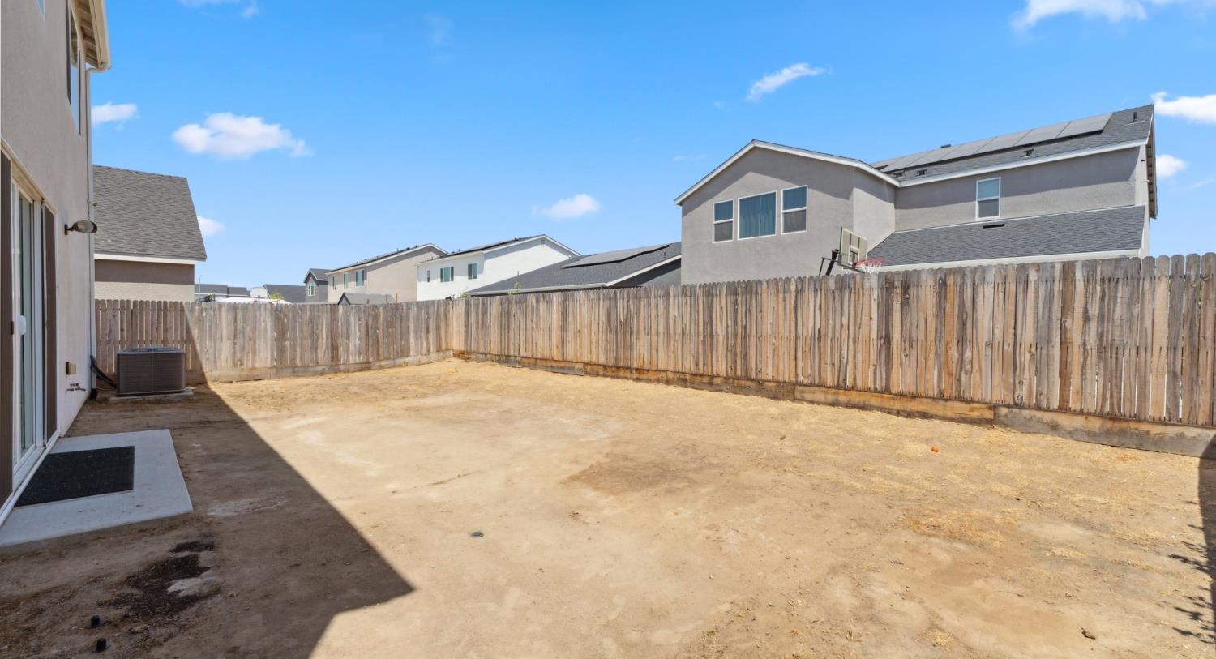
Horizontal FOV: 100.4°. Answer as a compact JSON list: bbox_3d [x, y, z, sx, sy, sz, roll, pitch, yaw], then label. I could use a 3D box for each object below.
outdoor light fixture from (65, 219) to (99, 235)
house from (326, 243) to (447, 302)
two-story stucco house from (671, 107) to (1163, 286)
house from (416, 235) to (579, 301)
[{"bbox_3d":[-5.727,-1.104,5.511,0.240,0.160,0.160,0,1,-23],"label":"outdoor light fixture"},{"bbox_3d":[-18.515,-3.396,46.356,10.455,7.550,11.275,-1,1,-43],"label":"house"},{"bbox_3d":[12.514,-3.220,19.696,16.503,8.200,12.094,-1,1,-43],"label":"two-story stucco house"},{"bbox_3d":[-7.914,-3.060,39.133,10.045,7.150,10.660,-1,1,-43],"label":"house"}]

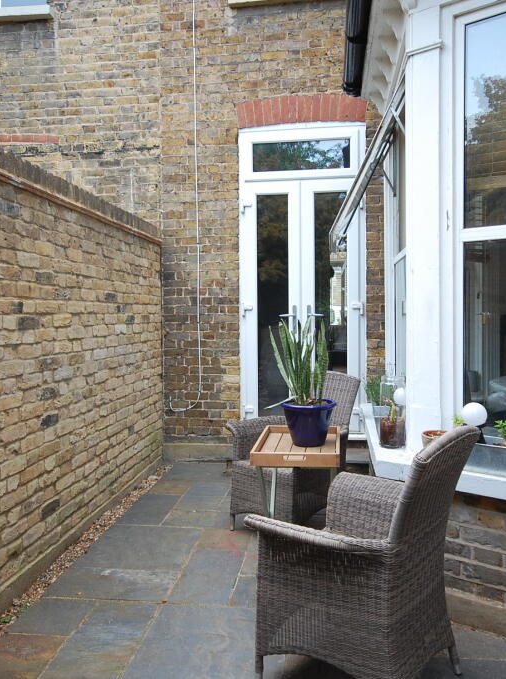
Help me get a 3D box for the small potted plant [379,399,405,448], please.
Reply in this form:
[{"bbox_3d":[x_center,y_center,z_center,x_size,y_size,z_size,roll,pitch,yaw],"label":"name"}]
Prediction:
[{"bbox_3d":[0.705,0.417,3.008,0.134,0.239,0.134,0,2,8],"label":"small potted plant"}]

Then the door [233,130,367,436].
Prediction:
[{"bbox_3d":[0.438,-0.514,5.287,1.115,2.750,0.100,0,2,8],"label":"door"}]

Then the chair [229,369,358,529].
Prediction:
[{"bbox_3d":[0.267,0.697,3.662,0.580,0.920,0.640,2,3,44],"label":"chair"}]

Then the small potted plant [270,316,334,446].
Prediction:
[{"bbox_3d":[0.248,0.208,2.962,0.328,0.620,0.290,0,2,8],"label":"small potted plant"}]

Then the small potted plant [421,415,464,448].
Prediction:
[{"bbox_3d":[0.860,0.444,2.709,0.184,0.203,0.175,0,2,8],"label":"small potted plant"}]

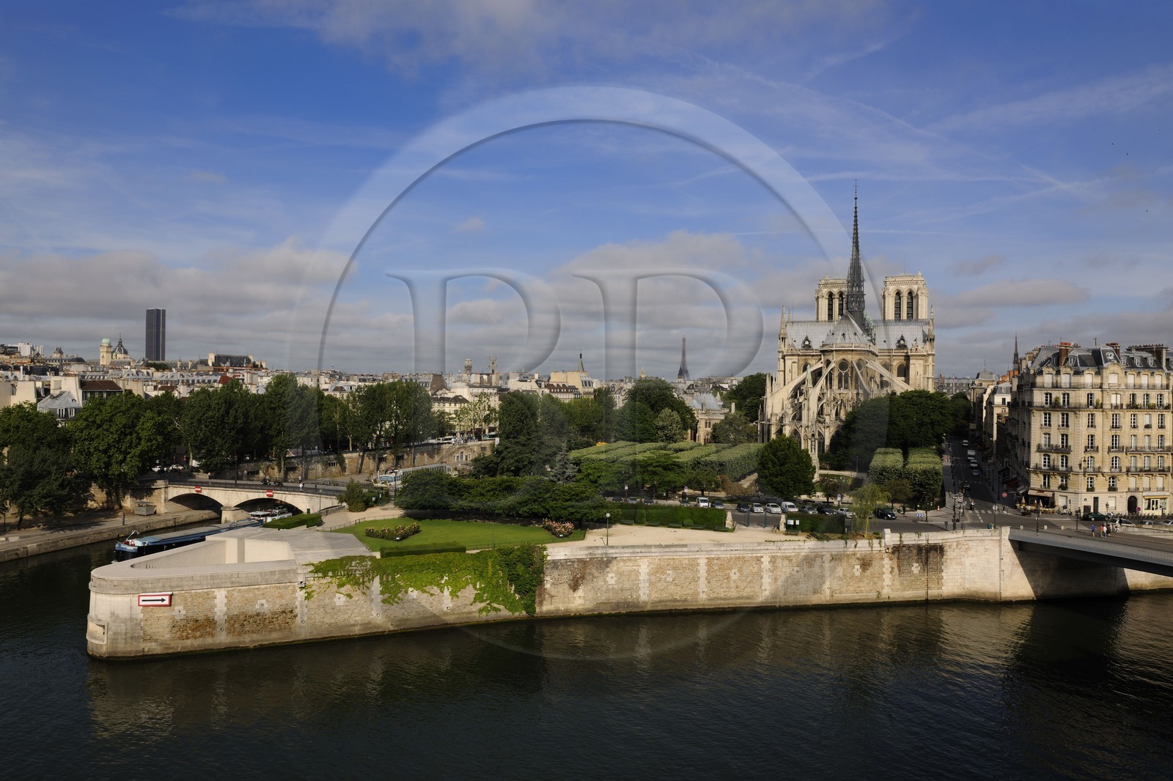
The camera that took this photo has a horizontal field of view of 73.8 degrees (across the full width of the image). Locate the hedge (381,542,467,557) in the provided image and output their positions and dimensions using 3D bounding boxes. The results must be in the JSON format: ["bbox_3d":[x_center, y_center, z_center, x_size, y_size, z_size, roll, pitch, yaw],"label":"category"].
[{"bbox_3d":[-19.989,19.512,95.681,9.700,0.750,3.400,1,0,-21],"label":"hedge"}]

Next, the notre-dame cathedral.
[{"bbox_3d":[99.758,-26.995,287.678,48.000,95.000,128.000,1,0,25],"label":"notre-dame cathedral"}]

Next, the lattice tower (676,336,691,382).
[{"bbox_3d":[533.374,-148.018,4260.000,125.000,326.000,125.000,1,0,43],"label":"lattice tower"}]

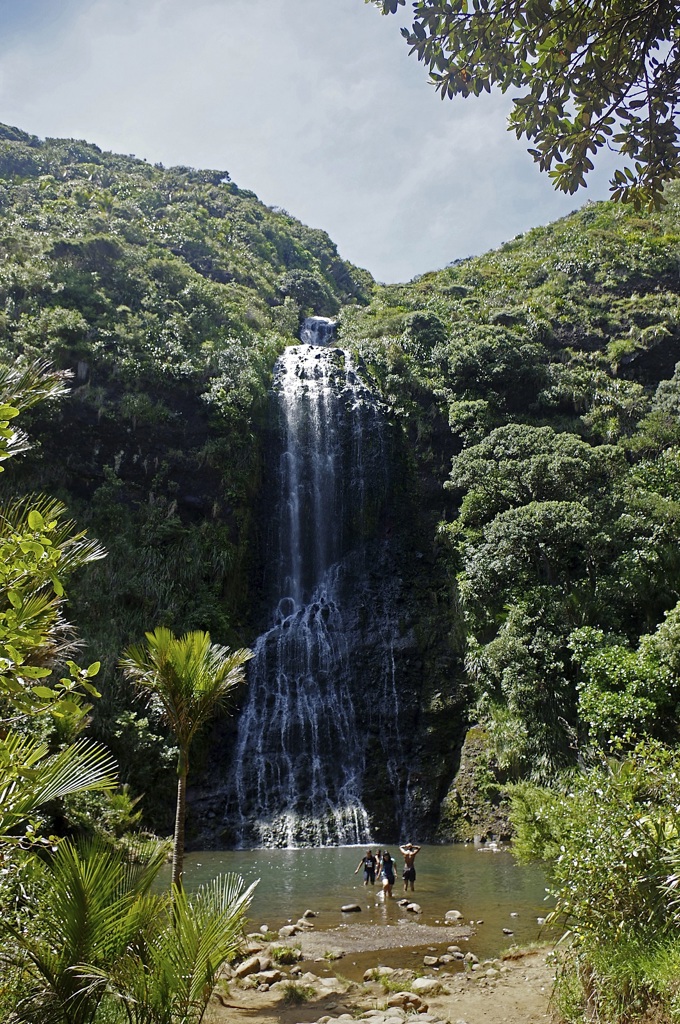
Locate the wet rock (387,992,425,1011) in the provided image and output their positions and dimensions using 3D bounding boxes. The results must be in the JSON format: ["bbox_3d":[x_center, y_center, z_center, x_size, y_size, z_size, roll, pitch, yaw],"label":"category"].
[{"bbox_3d":[1.194,8.789,13.771,0.720,0.280,0.500,0,-16,0],"label":"wet rock"}]

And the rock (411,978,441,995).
[{"bbox_3d":[1.637,9.022,14.599,0.580,0.240,0.420,0,-16,0],"label":"rock"}]

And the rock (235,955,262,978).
[{"bbox_3d":[-1.923,9.551,16.118,0.500,0.330,0.420,0,-16,0],"label":"rock"}]

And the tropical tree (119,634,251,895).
[{"bbox_3d":[-3.617,5.954,17.744,3.150,6.306,3.100,0,-16,0],"label":"tropical tree"}]

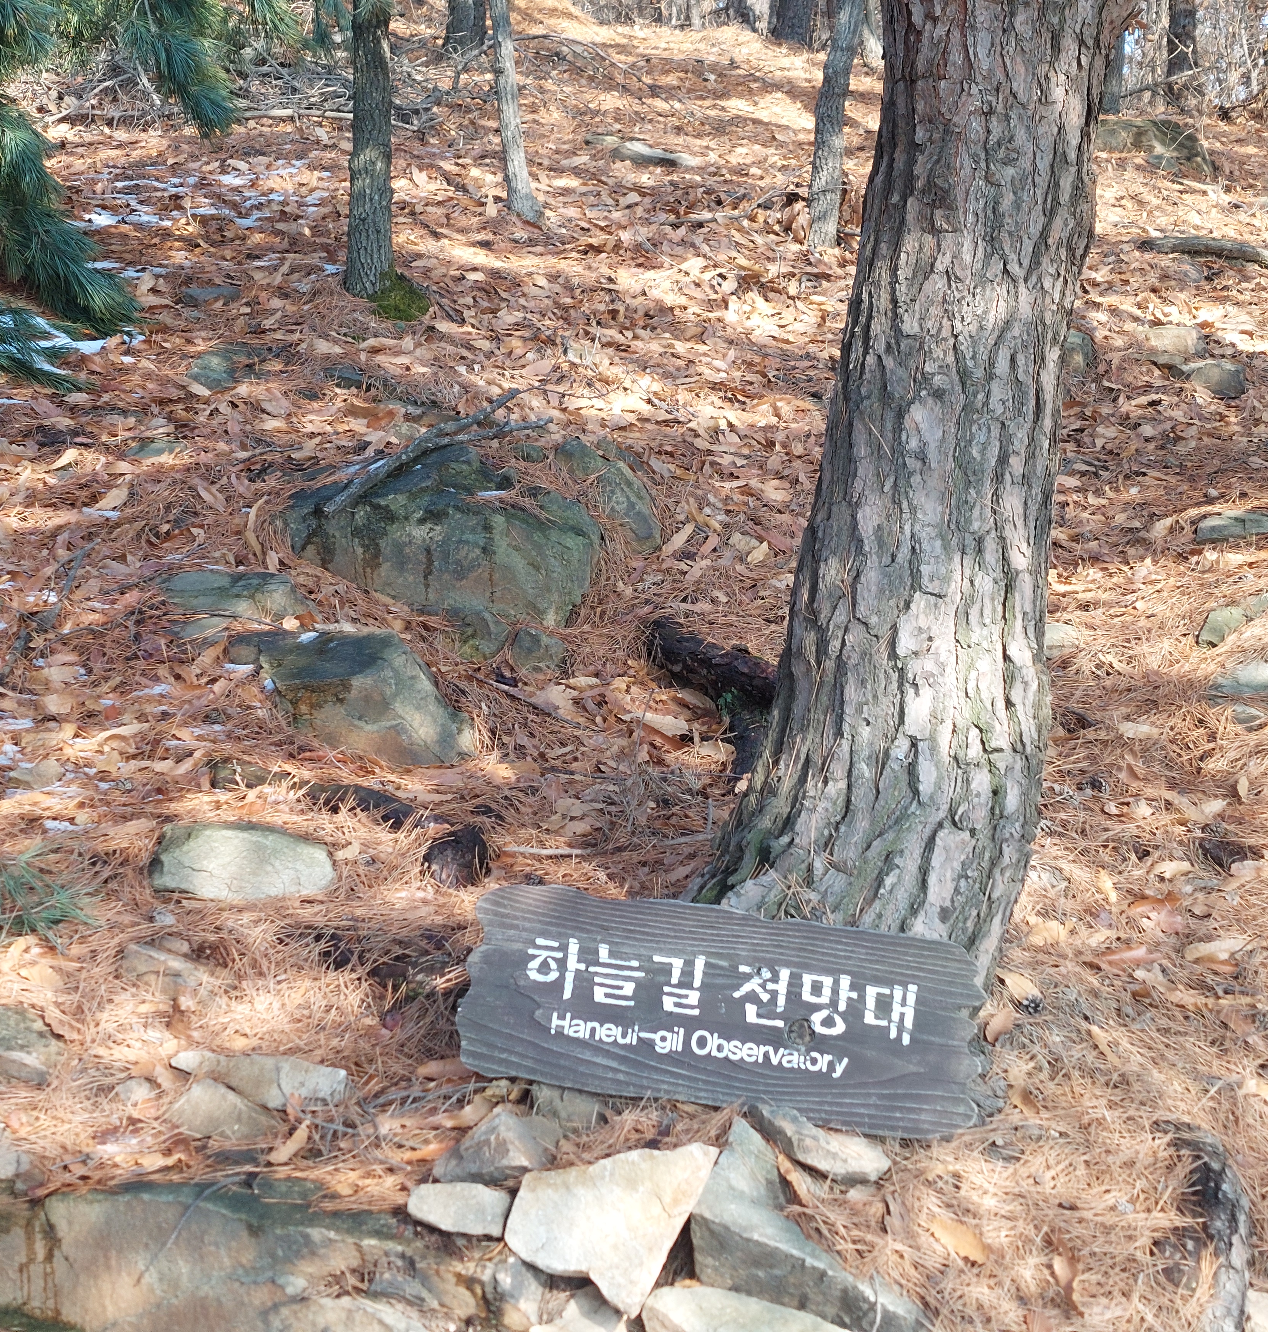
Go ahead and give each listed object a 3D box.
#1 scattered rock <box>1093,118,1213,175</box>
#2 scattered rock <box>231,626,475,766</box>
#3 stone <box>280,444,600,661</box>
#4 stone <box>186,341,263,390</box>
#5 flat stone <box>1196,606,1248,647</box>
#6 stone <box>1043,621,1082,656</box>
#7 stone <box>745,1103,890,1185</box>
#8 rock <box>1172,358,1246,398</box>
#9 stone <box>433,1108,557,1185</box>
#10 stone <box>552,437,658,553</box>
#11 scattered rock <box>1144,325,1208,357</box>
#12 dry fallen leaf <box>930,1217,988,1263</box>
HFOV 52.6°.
[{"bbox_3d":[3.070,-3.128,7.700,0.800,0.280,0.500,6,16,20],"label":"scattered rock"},{"bbox_3d":[-0.653,0.076,2.980,0.540,0.220,0.320,0,21,0],"label":"scattered rock"},{"bbox_3d":[-0.451,-0.310,3.098,0.648,0.441,0.519,6,14,21],"label":"stone"},{"bbox_3d":[-1.545,-1.131,4.850,0.270,0.110,0.250,-7,24,-15],"label":"stone"},{"bbox_3d":[1.522,-0.099,3.330,0.160,0.060,0.090,-17,31,-30],"label":"flat stone"},{"bbox_3d":[1.035,-0.067,3.161,0.112,0.071,0.089,2,15,5],"label":"stone"},{"bbox_3d":[0.258,0.670,1.800,0.190,0.050,0.090,11,18,32],"label":"stone"},{"bbox_3d":[2.113,-1.055,4.700,0.245,0.115,0.190,7,19,20],"label":"rock"},{"bbox_3d":[-0.216,0.763,2.030,0.190,0.090,0.140,0,15,0],"label":"stone"},{"bbox_3d":[-0.078,-0.484,3.614,0.230,0.220,0.340,-5,22,-17],"label":"stone"},{"bbox_3d":[2.332,-1.402,5.541,0.228,0.136,0.160,3,14,10],"label":"scattered rock"},{"bbox_3d":[0.482,0.852,1.905,0.090,0.015,0.047,24,41,31],"label":"dry fallen leaf"}]

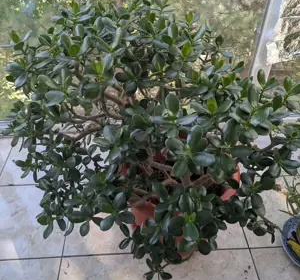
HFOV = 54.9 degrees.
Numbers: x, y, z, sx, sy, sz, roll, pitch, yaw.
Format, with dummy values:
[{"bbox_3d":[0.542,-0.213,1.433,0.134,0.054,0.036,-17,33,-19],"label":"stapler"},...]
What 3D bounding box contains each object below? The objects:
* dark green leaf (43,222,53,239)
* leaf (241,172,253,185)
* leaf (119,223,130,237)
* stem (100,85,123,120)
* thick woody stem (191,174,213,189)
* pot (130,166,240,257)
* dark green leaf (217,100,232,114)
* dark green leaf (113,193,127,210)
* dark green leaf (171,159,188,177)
[{"bbox_3d":[-0.378,0.336,1.075,0.039,0.012,0.064,9,66,39],"label":"dark green leaf"},{"bbox_3d":[0.344,0.142,1.024,0.059,0.012,0.035,46,69,5],"label":"leaf"},{"bbox_3d":[-0.092,0.321,1.024,0.061,0.012,0.037,55,37,0],"label":"leaf"},{"bbox_3d":[-0.121,-0.115,0.906,0.072,0.110,0.060,-6,43,-7],"label":"stem"},{"bbox_3d":[0.152,0.120,0.834,0.075,0.034,0.034,-24,78,5],"label":"thick woody stem"},{"bbox_3d":[0.087,0.224,0.992,0.352,0.386,0.352,0,43,0],"label":"pot"},{"bbox_3d":[0.225,-0.097,0.883,0.067,0.012,0.040,-38,55,0],"label":"dark green leaf"},{"bbox_3d":[-0.104,0.209,0.979,0.041,0.012,0.069,20,74,26],"label":"dark green leaf"},{"bbox_3d":[0.076,0.071,0.747,0.034,0.014,0.056,32,78,12],"label":"dark green leaf"}]

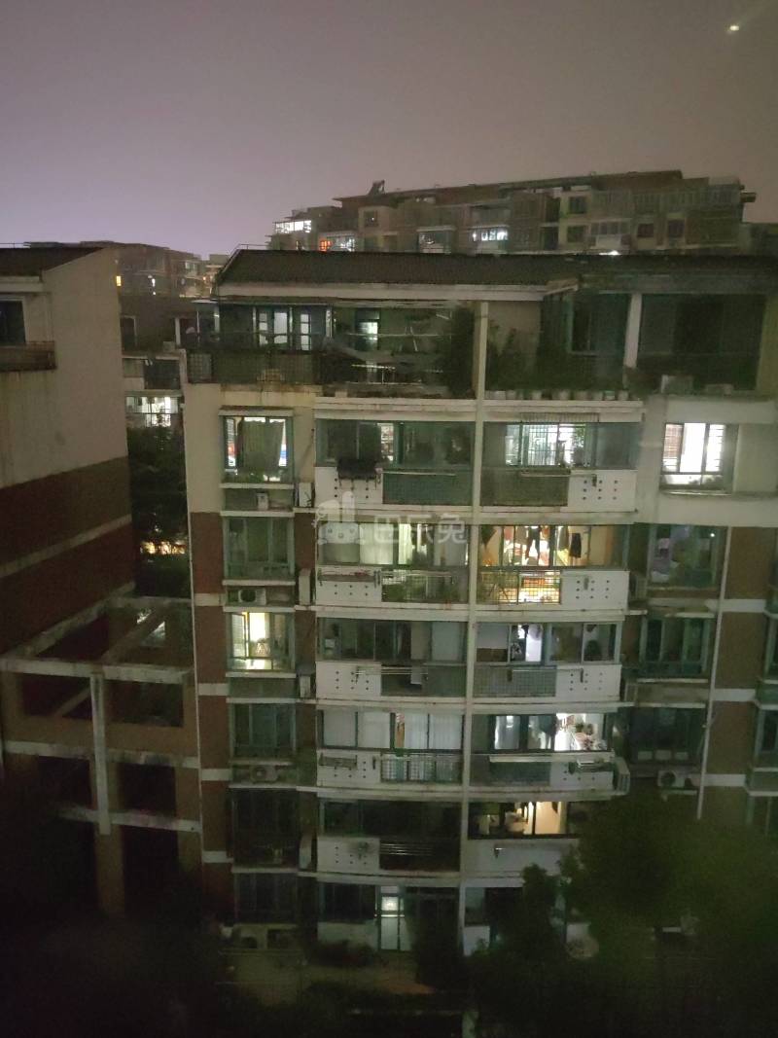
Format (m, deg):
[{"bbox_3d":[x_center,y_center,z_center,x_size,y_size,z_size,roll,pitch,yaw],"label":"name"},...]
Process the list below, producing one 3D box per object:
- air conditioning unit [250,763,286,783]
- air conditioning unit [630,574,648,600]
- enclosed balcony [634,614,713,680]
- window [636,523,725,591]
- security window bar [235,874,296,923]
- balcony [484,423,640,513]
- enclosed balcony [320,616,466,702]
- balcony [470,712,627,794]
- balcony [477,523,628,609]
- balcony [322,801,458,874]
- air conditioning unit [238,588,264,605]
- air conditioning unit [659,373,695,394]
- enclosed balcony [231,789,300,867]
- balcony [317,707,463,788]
[{"bbox_3d":[-3.770,7.770,24.733,0.880,0.540,0.330,1,12,-1],"label":"air conditioning unit"},{"bbox_3d":[7.392,2.007,23.929,0.290,0.560,0.820,1,12,-1],"label":"air conditioning unit"},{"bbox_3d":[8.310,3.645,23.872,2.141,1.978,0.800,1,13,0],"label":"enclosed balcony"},{"bbox_3d":[8.363,1.048,23.283,2.225,1.937,0.800,1,13,0],"label":"window"},{"bbox_3d":[-3.895,11.981,25.770,1.910,1.769,0.300,1,13,0],"label":"security window bar"},{"bbox_3d":[4.715,-1.583,22.910,4.270,2.482,1.400,1,13,0],"label":"balcony"},{"bbox_3d":[0.100,3.910,24.175,4.346,2.562,1.400,1,13,0],"label":"enclosed balcony"},{"bbox_3d":[4.578,6.710,24.246,4.474,2.580,1.350,1,13,0],"label":"balcony"},{"bbox_3d":[4.631,1.233,23.552,4.284,2.513,1.400,1,13,0],"label":"balcony"},{"bbox_3d":[0.001,9.598,25.473,4.378,2.551,1.400,1,13,0],"label":"balcony"},{"bbox_3d":[-3.955,2.271,23.486,0.790,0.530,0.320,1,12,-1],"label":"air conditioning unit"},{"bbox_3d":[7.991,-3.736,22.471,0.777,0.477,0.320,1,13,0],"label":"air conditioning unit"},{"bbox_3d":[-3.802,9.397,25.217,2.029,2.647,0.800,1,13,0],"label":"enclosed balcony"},{"bbox_3d":[0.059,6.702,24.812,4.377,2.671,1.400,1,13,0],"label":"balcony"}]

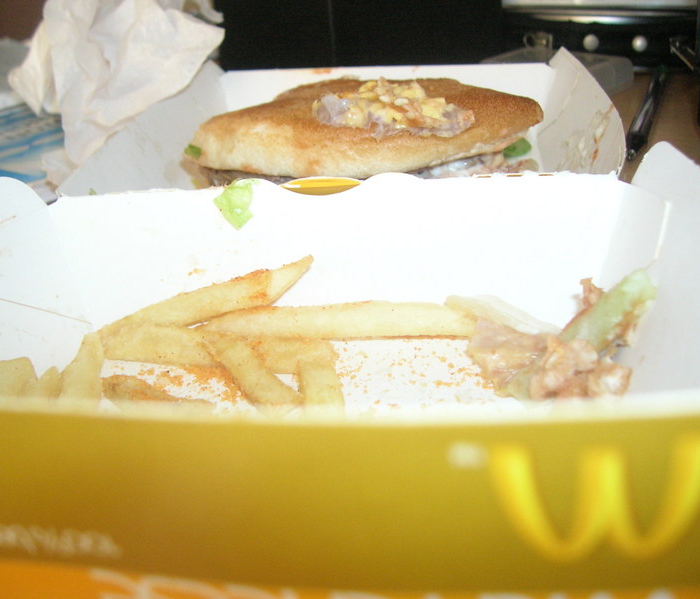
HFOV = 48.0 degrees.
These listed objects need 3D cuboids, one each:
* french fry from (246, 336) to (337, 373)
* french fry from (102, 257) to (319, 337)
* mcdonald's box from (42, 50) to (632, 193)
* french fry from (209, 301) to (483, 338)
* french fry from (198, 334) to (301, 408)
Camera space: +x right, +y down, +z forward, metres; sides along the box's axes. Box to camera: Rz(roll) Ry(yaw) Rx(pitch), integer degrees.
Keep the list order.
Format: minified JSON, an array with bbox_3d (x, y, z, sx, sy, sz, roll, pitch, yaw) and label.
[{"bbox_3d":[-0.013,0.011,0.154,0.021,0.006,0.006,-1,17,8],"label":"french fry"},{"bbox_3d":[-0.033,0.000,0.176,0.050,0.007,0.006,-14,15,8],"label":"french fry"},{"bbox_3d":[0.005,-0.042,0.248,0.132,0.046,0.143,0,26,9],"label":"mcdonald's box"},{"bbox_3d":[-0.003,0.005,0.172,0.062,0.007,0.007,-1,17,9],"label":"french fry"},{"bbox_3d":[-0.018,0.012,0.142,0.006,0.006,0.024,-14,32,-33],"label":"french fry"}]

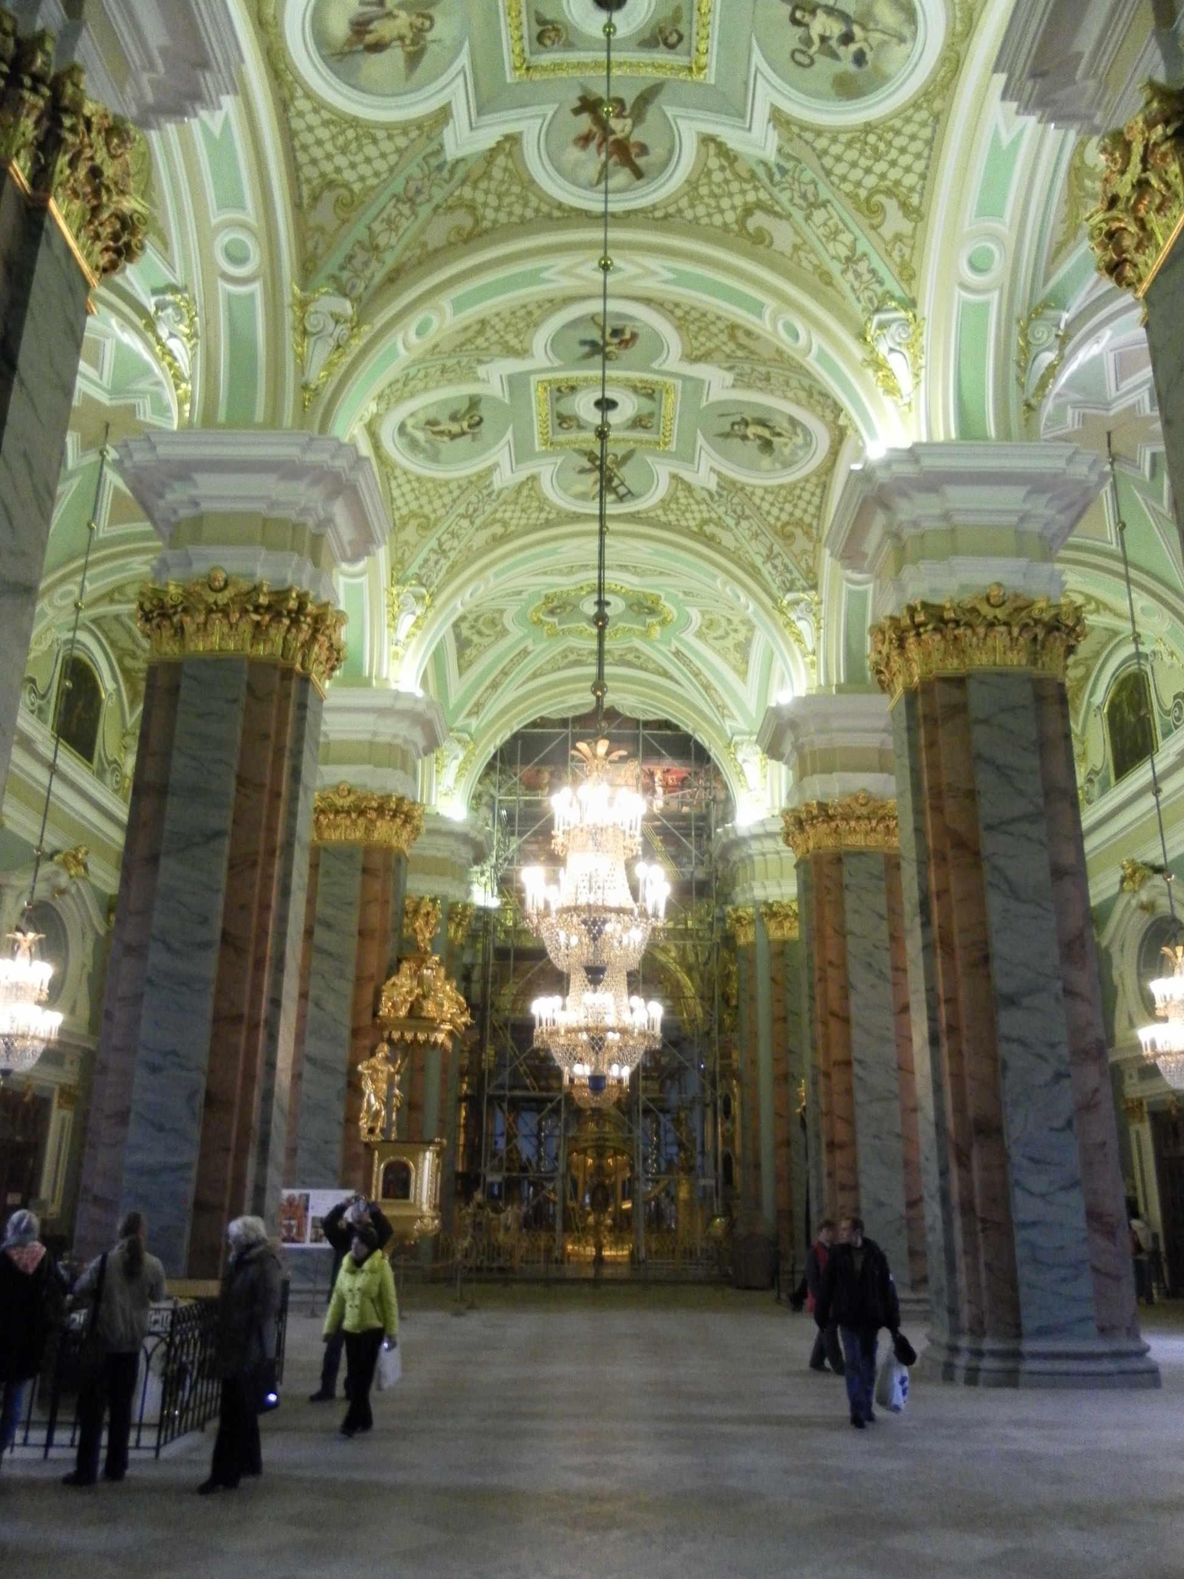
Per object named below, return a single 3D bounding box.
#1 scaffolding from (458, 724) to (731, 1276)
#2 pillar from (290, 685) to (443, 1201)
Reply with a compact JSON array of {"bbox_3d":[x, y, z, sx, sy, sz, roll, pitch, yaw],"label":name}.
[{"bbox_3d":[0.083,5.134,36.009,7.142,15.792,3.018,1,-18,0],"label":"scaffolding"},{"bbox_3d":[-4.854,3.941,24.941,3.440,11.425,3.360,1,-18,0],"label":"pillar"}]

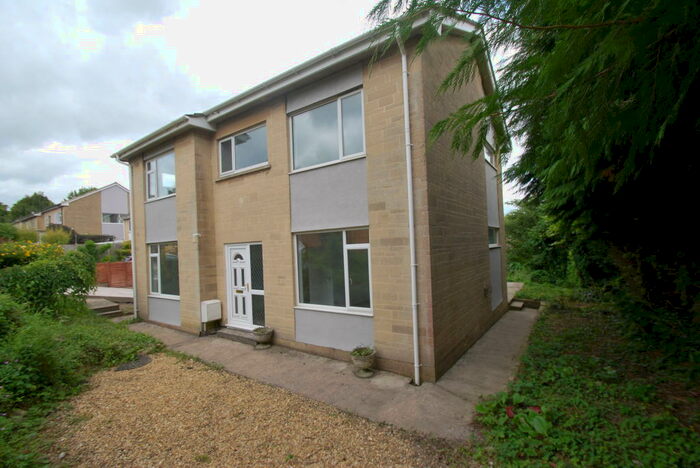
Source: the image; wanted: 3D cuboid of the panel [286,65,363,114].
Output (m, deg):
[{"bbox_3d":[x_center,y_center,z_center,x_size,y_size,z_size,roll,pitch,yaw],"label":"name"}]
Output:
[{"bbox_3d":[-0.536,-2.756,5.703,1.948,0.373,0.060,-3,-1,36],"label":"panel"}]

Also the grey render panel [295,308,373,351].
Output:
[{"bbox_3d":[-0.351,1.936,5.903,1.946,0.711,0.080,-3,-2,32],"label":"grey render panel"}]

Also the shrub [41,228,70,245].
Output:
[{"bbox_3d":[-25.223,0.214,25.000,1.901,1.370,1.850,-3,-1,36],"label":"shrub"}]

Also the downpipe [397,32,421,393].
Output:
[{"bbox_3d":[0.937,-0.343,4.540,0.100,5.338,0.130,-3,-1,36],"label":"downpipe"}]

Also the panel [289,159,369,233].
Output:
[{"bbox_3d":[-0.465,-0.726,5.965,1.946,1.277,0.080,-3,-2,32],"label":"panel"}]

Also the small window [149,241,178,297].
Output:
[{"bbox_3d":[-5.501,1.071,8.632,2.023,1.623,0.100,-3,-1,36],"label":"small window"}]

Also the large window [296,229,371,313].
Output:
[{"bbox_3d":[-0.401,0.760,5.931,1.926,1.642,0.100,-3,-2,32],"label":"large window"}]

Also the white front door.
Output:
[{"bbox_3d":[-2.843,1.300,7.419,0.883,2.081,0.080,-3,-1,36],"label":"white front door"}]

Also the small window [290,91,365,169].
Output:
[{"bbox_3d":[-0.515,-2.020,6.004,1.926,1.315,0.100,-3,-2,32],"label":"small window"}]

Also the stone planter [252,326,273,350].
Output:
[{"bbox_3d":[-1.963,2.361,6.602,0.447,0.386,0.447,-2,-1,0],"label":"stone planter"}]

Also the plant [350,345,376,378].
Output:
[{"bbox_3d":[0.253,2.256,5.180,0.447,0.416,0.447,-2,-1,0],"label":"plant"}]

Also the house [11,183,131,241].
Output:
[{"bbox_3d":[-40.695,-1.868,42.955,33.000,6.628,8.000,-3,-1,36],"label":"house"}]

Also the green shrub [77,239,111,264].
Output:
[{"bbox_3d":[-17.135,1.169,19.500,1.681,1.470,1.650,-3,-1,36],"label":"green shrub"}]

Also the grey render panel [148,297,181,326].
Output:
[{"bbox_3d":[-5.418,2.241,8.543,1.833,0.711,0.080,-3,-2,32],"label":"grey render panel"}]

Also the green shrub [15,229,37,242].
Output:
[{"bbox_3d":[-29.460,0.136,26.500,1.478,1.271,1.450,-3,-1,36],"label":"green shrub"}]

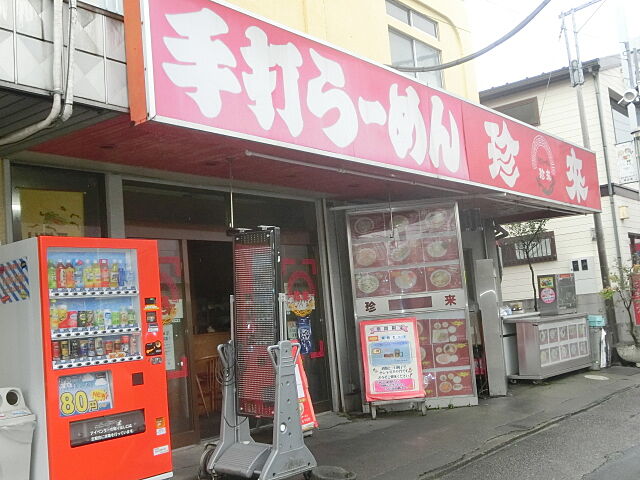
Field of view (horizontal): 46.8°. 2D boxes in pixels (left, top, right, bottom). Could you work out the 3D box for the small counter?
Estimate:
[{"bbox_3d":[3.281,1.547,10.645,0.600,0.815,1.643,-10,-8,41],"label":"small counter"}]

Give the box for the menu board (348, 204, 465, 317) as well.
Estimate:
[{"bbox_3d":[0.992,0.246,8.533,1.251,1.238,0.100,-5,-6,4],"label":"menu board"}]

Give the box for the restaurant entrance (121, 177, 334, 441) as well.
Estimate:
[{"bbox_3d":[-0.878,0.751,7.912,0.200,2.524,2.850,-9,-8,37],"label":"restaurant entrance"}]

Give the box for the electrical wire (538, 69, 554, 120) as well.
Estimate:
[{"bbox_3d":[4.098,-2.619,13.410,0.315,0.872,0.060,-9,-8,37],"label":"electrical wire"}]

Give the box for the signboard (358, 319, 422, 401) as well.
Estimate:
[{"bbox_3d":[0.780,1.283,7.959,0.624,0.839,0.080,-6,-6,8],"label":"signboard"}]

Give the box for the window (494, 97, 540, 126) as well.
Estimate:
[{"bbox_3d":[3.709,-2.348,14.202,1.050,0.575,0.100,-9,-8,37],"label":"window"}]

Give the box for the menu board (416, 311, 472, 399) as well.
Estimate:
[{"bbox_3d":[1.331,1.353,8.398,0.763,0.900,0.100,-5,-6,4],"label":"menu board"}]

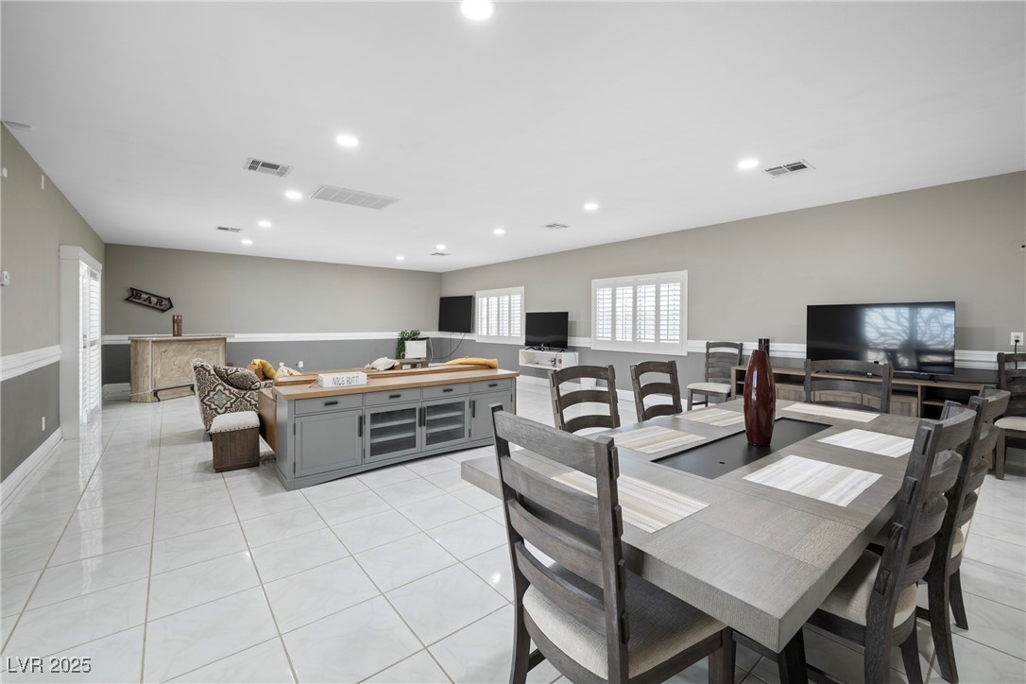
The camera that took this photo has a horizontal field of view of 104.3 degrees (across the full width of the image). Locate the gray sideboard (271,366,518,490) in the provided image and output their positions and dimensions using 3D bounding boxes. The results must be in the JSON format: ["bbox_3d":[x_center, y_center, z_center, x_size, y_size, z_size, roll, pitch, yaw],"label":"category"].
[{"bbox_3d":[-1.017,0.760,4.049,2.345,0.767,0.497,-2,3,-38],"label":"gray sideboard"}]

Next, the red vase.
[{"bbox_3d":[1.251,0.268,2.016,0.165,0.490,0.165,0,2,0],"label":"red vase"}]

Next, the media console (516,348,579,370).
[{"bbox_3d":[0.705,0.352,8.113,0.406,0.340,1.248,-2,4,-41],"label":"media console"}]

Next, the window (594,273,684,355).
[{"bbox_3d":[2.077,-0.475,6.799,0.091,1.309,1.857,-2,4,-41],"label":"window"}]

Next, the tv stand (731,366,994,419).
[{"bbox_3d":[3.785,0.752,4.612,0.406,0.731,2.263,-2,4,-41],"label":"tv stand"}]

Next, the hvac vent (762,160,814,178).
[{"bbox_3d":[2.579,-1.610,3.736,0.320,0.030,0.335,-1,2,-40],"label":"hvac vent"}]

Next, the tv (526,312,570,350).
[{"bbox_3d":[0.695,-0.206,8.098,0.162,0.761,1.208,-2,4,-41],"label":"tv"}]

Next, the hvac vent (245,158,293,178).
[{"bbox_3d":[-2.299,-1.634,3.747,0.345,0.030,0.310,-1,2,-40],"label":"hvac vent"}]

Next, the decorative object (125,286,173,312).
[{"bbox_3d":[-6.917,-0.786,7.634,0.681,0.306,0.050,23,-11,-34],"label":"decorative object"}]

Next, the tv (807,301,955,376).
[{"bbox_3d":[3.959,-0.056,4.376,0.080,0.710,1.205,-1,2,-38],"label":"tv"}]

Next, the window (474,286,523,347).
[{"bbox_3d":[-0.354,-0.610,9.571,0.091,1.309,1.857,-2,4,-41],"label":"window"}]

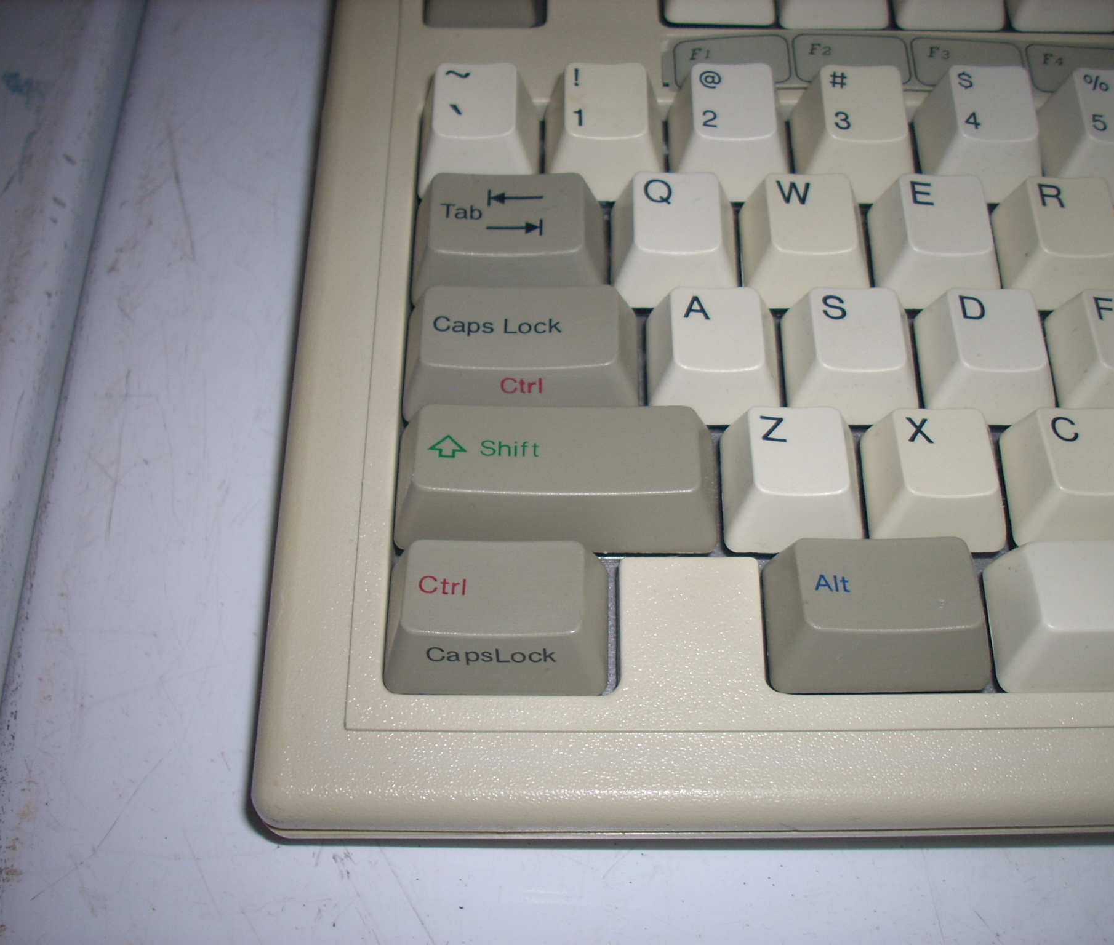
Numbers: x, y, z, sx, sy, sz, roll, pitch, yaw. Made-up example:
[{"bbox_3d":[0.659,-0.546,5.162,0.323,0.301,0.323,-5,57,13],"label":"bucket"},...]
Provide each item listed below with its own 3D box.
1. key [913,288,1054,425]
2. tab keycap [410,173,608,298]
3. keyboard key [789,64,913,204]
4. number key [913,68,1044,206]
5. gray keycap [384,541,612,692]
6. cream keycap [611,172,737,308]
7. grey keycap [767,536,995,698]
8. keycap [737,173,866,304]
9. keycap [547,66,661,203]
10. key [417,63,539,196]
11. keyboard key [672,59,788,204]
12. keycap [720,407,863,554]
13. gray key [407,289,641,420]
[{"bbox_3d":[0.060,-0.017,0.185,0.018,0.009,0.018,0,63,0],"label":"key"},{"bbox_3d":[-0.007,-0.034,0.193,0.028,0.010,0.018,0,63,0],"label":"tab keycap"},{"bbox_3d":[0.045,-0.050,0.198,0.018,0.012,0.018,0,63,1],"label":"keyboard key"},{"bbox_3d":[0.065,-0.051,0.201,0.018,0.011,0.018,0,63,0],"label":"number key"},{"bbox_3d":[-0.007,0.017,0.165,0.028,0.009,0.018,0,63,1],"label":"gray keycap"},{"bbox_3d":[0.017,-0.033,0.191,0.018,0.009,0.018,0,63,1],"label":"cream keycap"},{"bbox_3d":[0.041,0.017,0.168,0.028,0.011,0.018,0,63,0],"label":"grey keycap"},{"bbox_3d":[0.036,-0.034,0.193,0.018,0.010,0.018,0,63,0],"label":"keycap"},{"bbox_3d":[0.007,-0.051,0.199,0.018,0.012,0.018,0,63,1],"label":"keycap"},{"bbox_3d":[-0.011,-0.051,0.201,0.018,0.011,0.018,0,63,0],"label":"key"},{"bbox_3d":[0.027,-0.051,0.201,0.018,0.011,0.018,0,63,0],"label":"keyboard key"},{"bbox_3d":[0.031,0.000,0.176,0.018,0.010,0.018,0,63,0],"label":"keycap"},{"bbox_3d":[-0.005,-0.017,0.183,0.032,0.009,0.018,0,63,1],"label":"gray key"}]

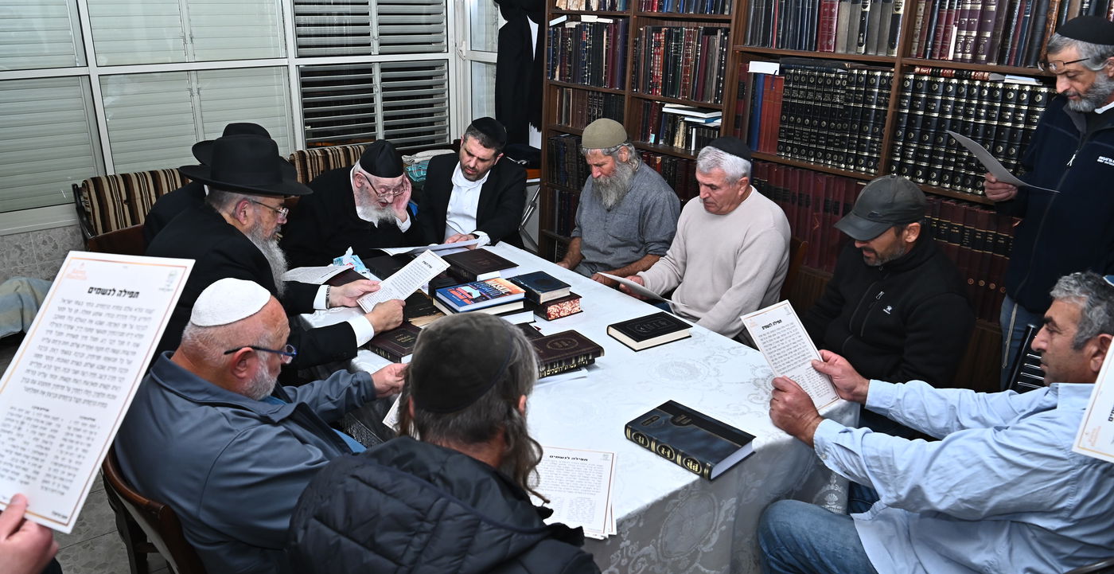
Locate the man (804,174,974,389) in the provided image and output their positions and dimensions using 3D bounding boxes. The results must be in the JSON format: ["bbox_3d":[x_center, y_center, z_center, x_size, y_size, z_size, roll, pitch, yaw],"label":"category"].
[{"bbox_3d":[0.948,0.288,2.364,0.820,1.280,0.600,-16,26,-40],"label":"man"}]

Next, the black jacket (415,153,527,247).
[{"bbox_3d":[-0.359,-0.297,3.386,0.530,0.650,0.440,-2,20,-9],"label":"black jacket"}]

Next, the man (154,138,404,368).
[{"bbox_3d":[-0.839,0.223,2.305,0.820,1.360,0.570,-14,25,-37],"label":"man"}]

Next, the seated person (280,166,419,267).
[{"bbox_3d":[-0.762,0.038,2.982,0.580,1.255,0.850,-17,27,-41],"label":"seated person"}]

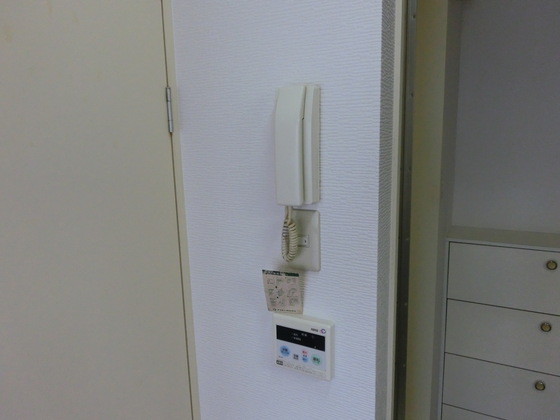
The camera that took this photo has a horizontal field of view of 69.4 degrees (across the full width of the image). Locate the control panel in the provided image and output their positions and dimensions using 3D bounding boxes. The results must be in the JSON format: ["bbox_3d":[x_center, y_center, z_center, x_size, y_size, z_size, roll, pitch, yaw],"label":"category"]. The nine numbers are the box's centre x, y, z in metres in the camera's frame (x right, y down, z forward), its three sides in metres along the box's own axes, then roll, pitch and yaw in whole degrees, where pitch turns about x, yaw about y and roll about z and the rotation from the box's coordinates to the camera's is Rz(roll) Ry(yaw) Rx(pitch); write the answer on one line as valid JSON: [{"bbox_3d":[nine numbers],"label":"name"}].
[{"bbox_3d":[0.048,0.276,0.825,0.129,0.118,0.020,4,11,28],"label":"control panel"}]

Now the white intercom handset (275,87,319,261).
[{"bbox_3d":[0.034,-0.059,0.745,0.065,0.322,0.060,4,11,28],"label":"white intercom handset"}]

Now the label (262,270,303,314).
[{"bbox_3d":[0.007,0.168,0.816,0.077,0.095,0.008,3,24,20],"label":"label"}]

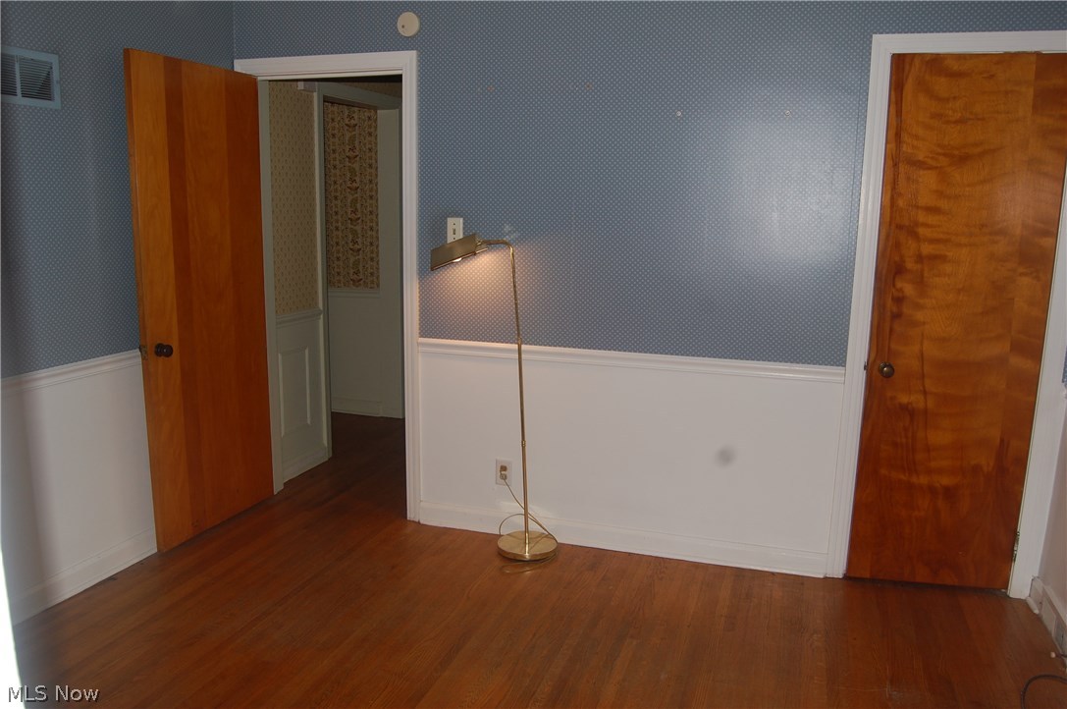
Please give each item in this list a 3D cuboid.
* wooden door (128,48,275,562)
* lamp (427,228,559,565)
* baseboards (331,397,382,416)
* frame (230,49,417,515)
[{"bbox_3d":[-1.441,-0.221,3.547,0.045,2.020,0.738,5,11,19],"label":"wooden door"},{"bbox_3d":[-0.168,0.177,3.463,0.595,1.376,0.250,4,10,16],"label":"lamp"},{"bbox_3d":[-1.307,0.381,5.841,0.445,0.110,0.025,4,10,16],"label":"baseboards"},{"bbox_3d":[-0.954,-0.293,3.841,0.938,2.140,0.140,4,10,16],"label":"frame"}]

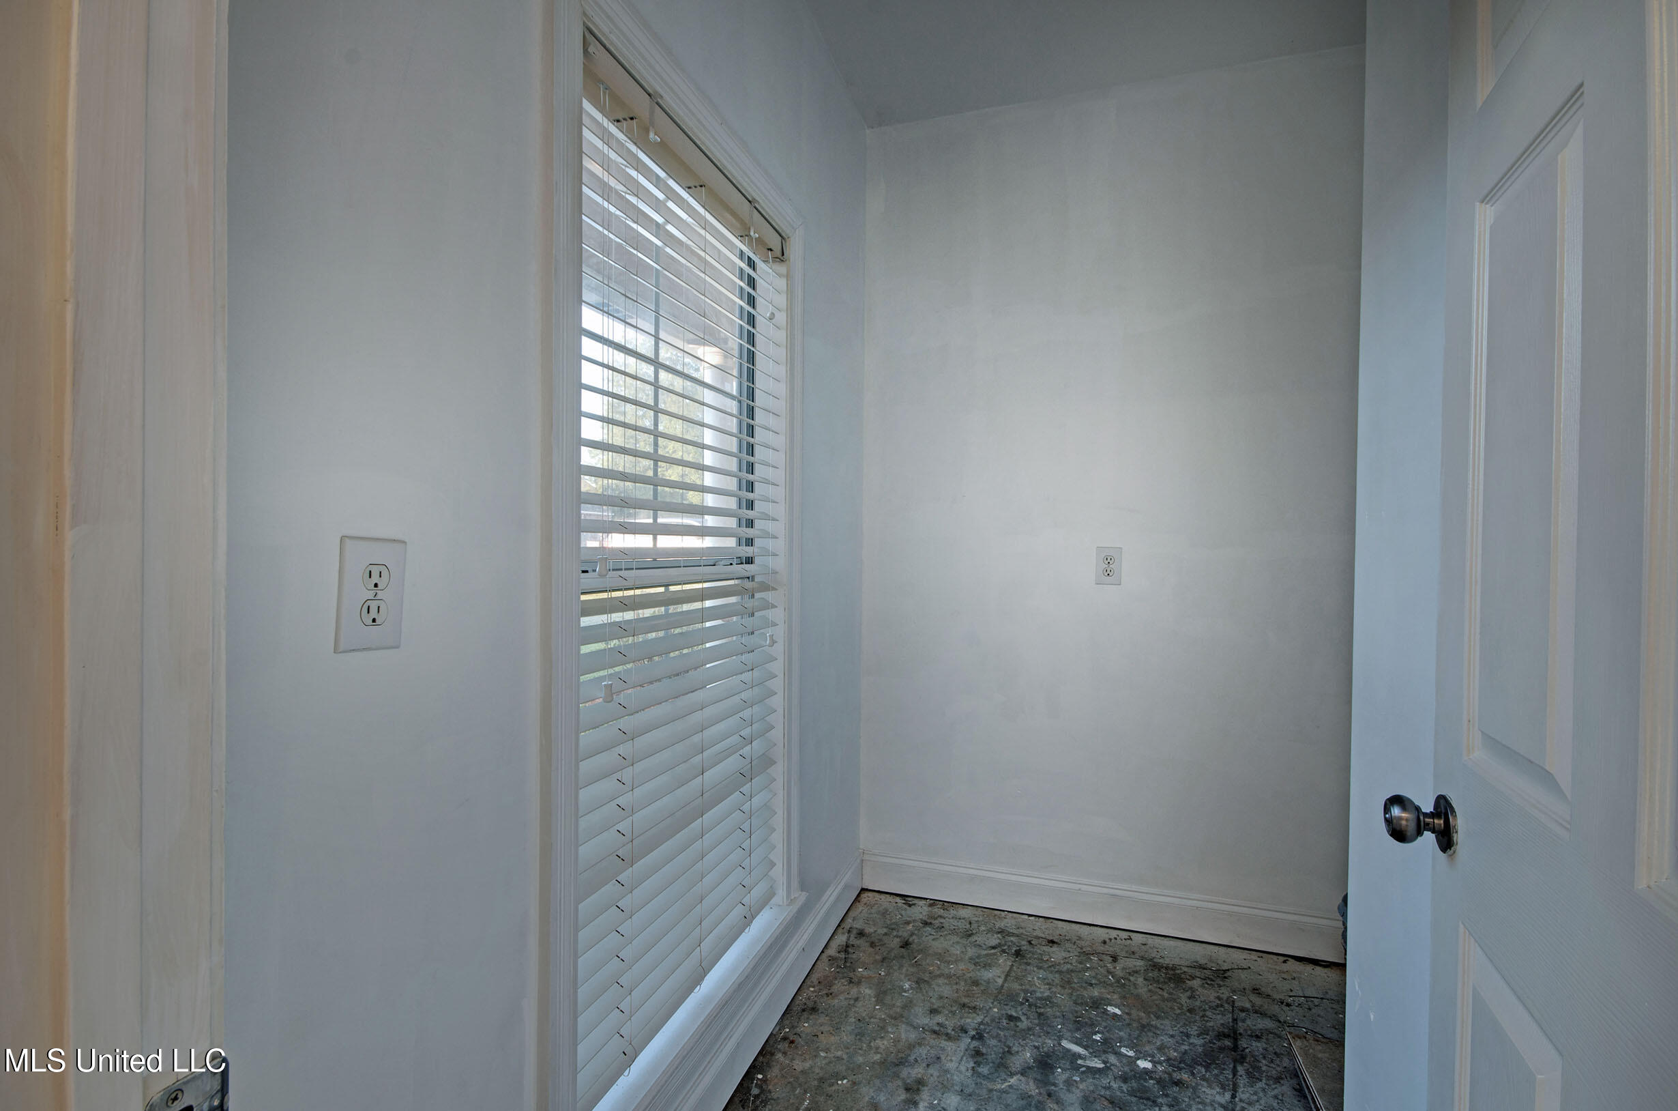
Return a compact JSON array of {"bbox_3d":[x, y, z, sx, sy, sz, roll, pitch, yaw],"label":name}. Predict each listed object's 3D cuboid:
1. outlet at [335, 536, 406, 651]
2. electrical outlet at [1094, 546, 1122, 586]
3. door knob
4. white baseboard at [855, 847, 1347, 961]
[{"bbox_3d":[-0.507,0.043,0.761,0.007,0.122,0.076,1,-3,19],"label":"outlet"},{"bbox_3d":[0.874,0.036,2.258,0.078,0.122,0.007,1,1,17],"label":"electrical outlet"},{"bbox_3d":[0.678,0.312,0.823,0.062,0.065,0.065,1,1,26],"label":"door knob"},{"bbox_3d":[0.863,1.134,2.264,1.620,0.143,0.015,1,1,17],"label":"white baseboard"}]

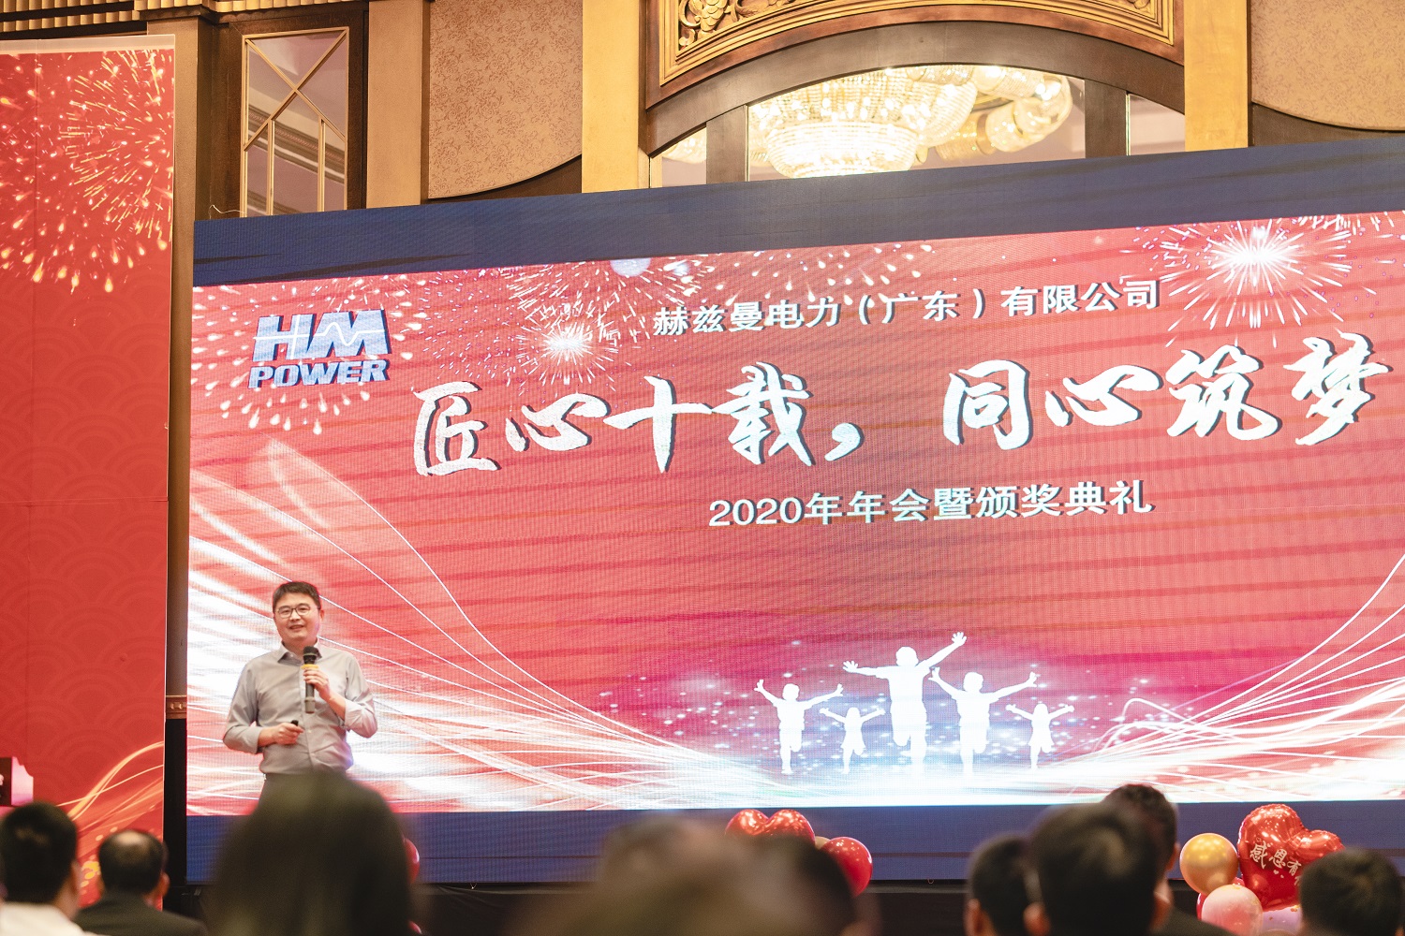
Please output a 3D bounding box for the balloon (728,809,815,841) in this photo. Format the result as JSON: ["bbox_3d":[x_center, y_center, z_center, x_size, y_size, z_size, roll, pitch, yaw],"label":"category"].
[{"bbox_3d":[0.240,1.367,11.700,0.330,0.330,0.200,0,-7,0],"label":"balloon"}]

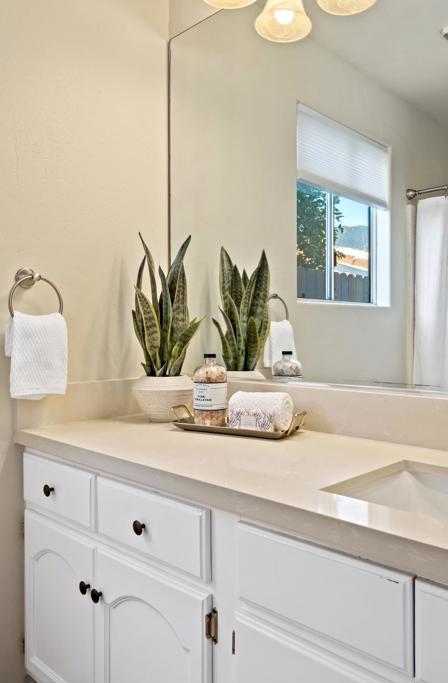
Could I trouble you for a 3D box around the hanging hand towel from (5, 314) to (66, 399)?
[{"bbox_3d":[-0.523,0.041,1.502,0.072,0.240,0.169,1,1,45],"label":"hanging hand towel"}]

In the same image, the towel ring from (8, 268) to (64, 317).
[{"bbox_3d":[-0.532,-0.116,1.507,0.083,0.181,0.158,1,1,45],"label":"towel ring"}]

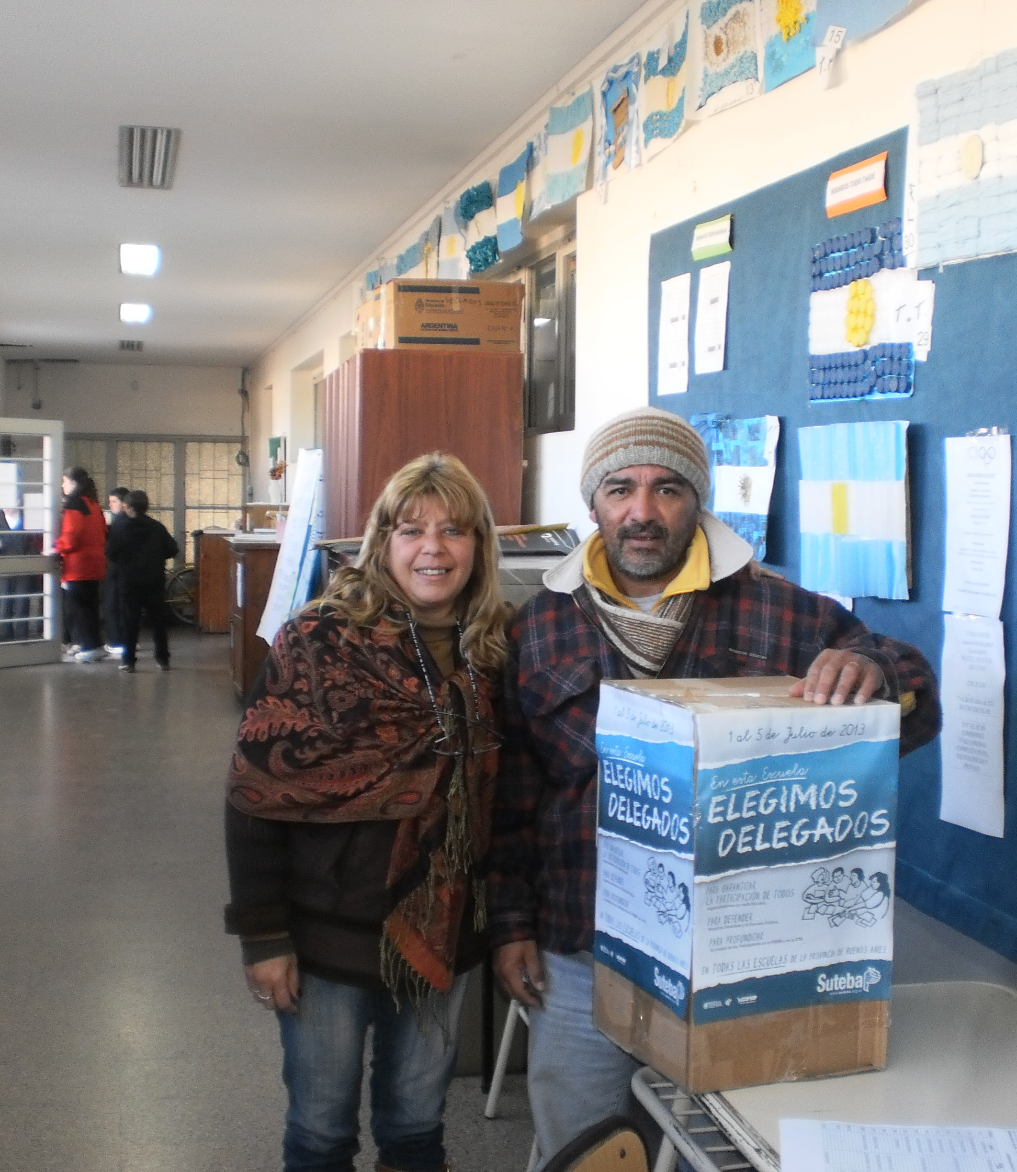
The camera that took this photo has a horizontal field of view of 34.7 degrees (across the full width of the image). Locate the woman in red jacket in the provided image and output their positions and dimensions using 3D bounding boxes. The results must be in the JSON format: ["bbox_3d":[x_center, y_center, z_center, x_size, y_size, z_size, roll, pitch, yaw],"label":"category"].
[{"bbox_3d":[-3.576,-0.193,13.619,0.450,1.604,0.480,1,3,-1],"label":"woman in red jacket"}]

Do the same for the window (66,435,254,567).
[{"bbox_3d":[-4.095,-0.994,18.736,2.186,1.525,0.100,0,4,-13],"label":"window"}]

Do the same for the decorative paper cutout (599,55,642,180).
[{"bbox_3d":[0.323,-1.357,4.699,0.030,0.295,0.400,0,4,-13],"label":"decorative paper cutout"}]

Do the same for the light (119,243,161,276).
[{"bbox_3d":[-2.218,-1.960,9.784,0.245,0.090,1.264,0,4,-13],"label":"light"}]

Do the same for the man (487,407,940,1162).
[{"bbox_3d":[0.285,0.555,2.415,0.630,1.637,0.500,1,4,7],"label":"man"}]

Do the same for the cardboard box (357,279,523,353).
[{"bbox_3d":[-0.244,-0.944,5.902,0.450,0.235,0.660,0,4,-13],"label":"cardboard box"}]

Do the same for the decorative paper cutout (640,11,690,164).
[{"bbox_3d":[0.412,-1.312,4.256,0.040,0.323,0.372,0,4,-13],"label":"decorative paper cutout"}]

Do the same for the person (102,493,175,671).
[{"bbox_3d":[-2.917,-0.048,12.878,0.360,1.420,0.520,3,4,38],"label":"person"}]

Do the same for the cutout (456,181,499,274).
[{"bbox_3d":[-0.118,-1.419,6.437,0.050,0.333,0.529,0,4,-13],"label":"cutout"}]

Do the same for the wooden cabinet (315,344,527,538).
[{"bbox_3d":[-0.373,0.141,6.252,0.565,1.967,1.300,0,4,-13],"label":"wooden cabinet"}]

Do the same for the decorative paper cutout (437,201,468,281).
[{"bbox_3d":[-0.242,-1.474,6.995,0.050,0.353,0.510,0,4,-13],"label":"decorative paper cutout"}]

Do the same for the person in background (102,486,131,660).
[{"bbox_3d":[-3.368,-0.133,14.077,0.340,1.456,0.440,-1,4,-25],"label":"person in background"}]

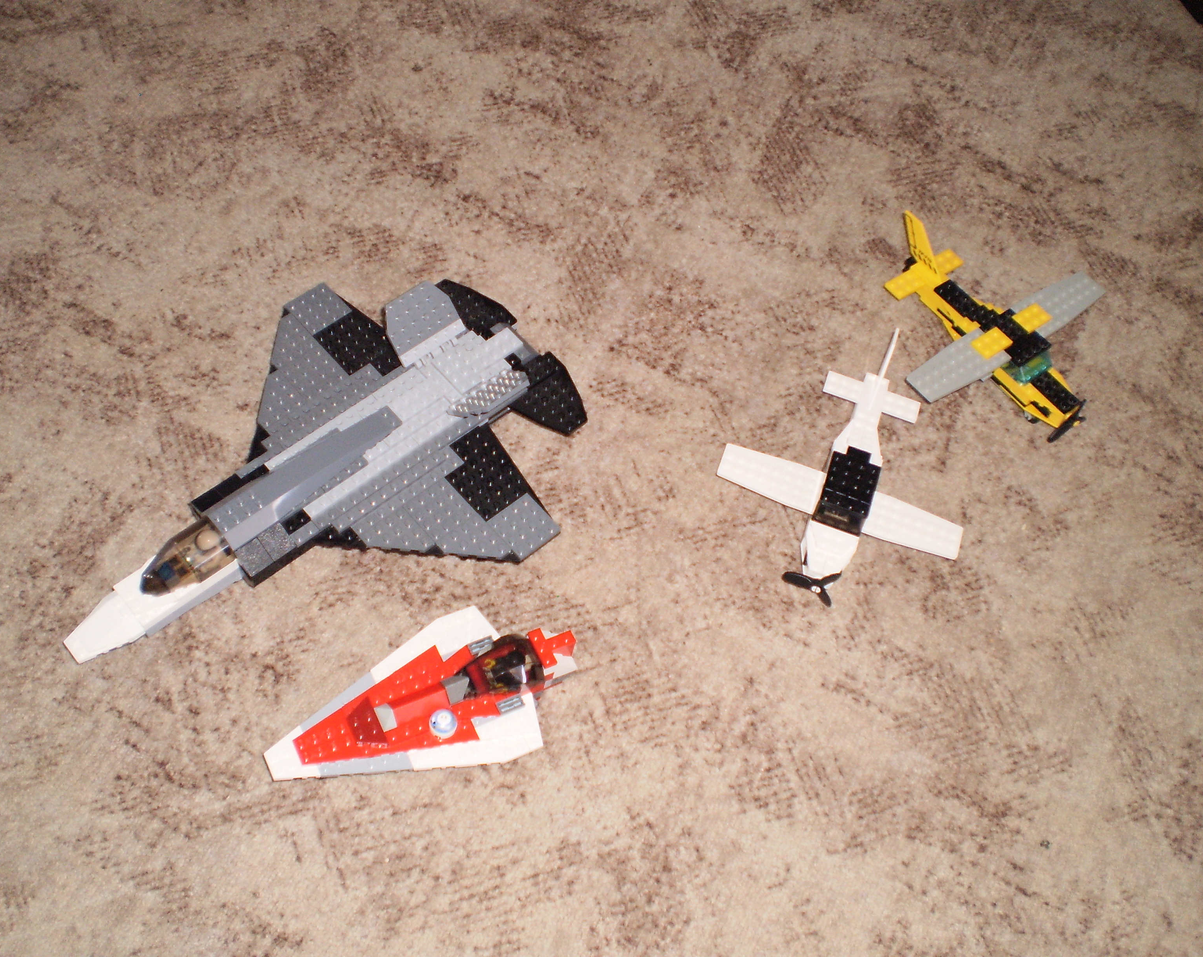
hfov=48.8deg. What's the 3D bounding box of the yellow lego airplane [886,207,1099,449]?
[{"bbox_3d":[0.270,-0.106,0.932,0.176,0.063,0.192,-30,65,-22],"label":"yellow lego airplane"}]

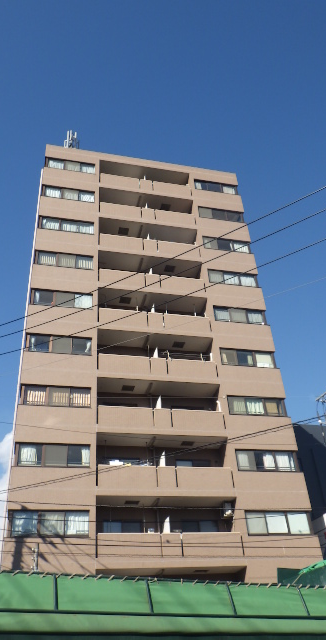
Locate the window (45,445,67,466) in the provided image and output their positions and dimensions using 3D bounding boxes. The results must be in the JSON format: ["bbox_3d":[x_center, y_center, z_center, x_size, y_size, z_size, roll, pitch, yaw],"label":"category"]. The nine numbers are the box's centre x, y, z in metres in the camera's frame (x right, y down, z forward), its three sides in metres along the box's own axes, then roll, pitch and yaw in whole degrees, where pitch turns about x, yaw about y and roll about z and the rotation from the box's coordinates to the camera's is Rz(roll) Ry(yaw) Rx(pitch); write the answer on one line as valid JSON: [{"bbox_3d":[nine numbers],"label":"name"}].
[{"bbox_3d":[-4.700,5.980,22.848,0.950,1.000,0.100,5,-37,-13],"label":"window"}]

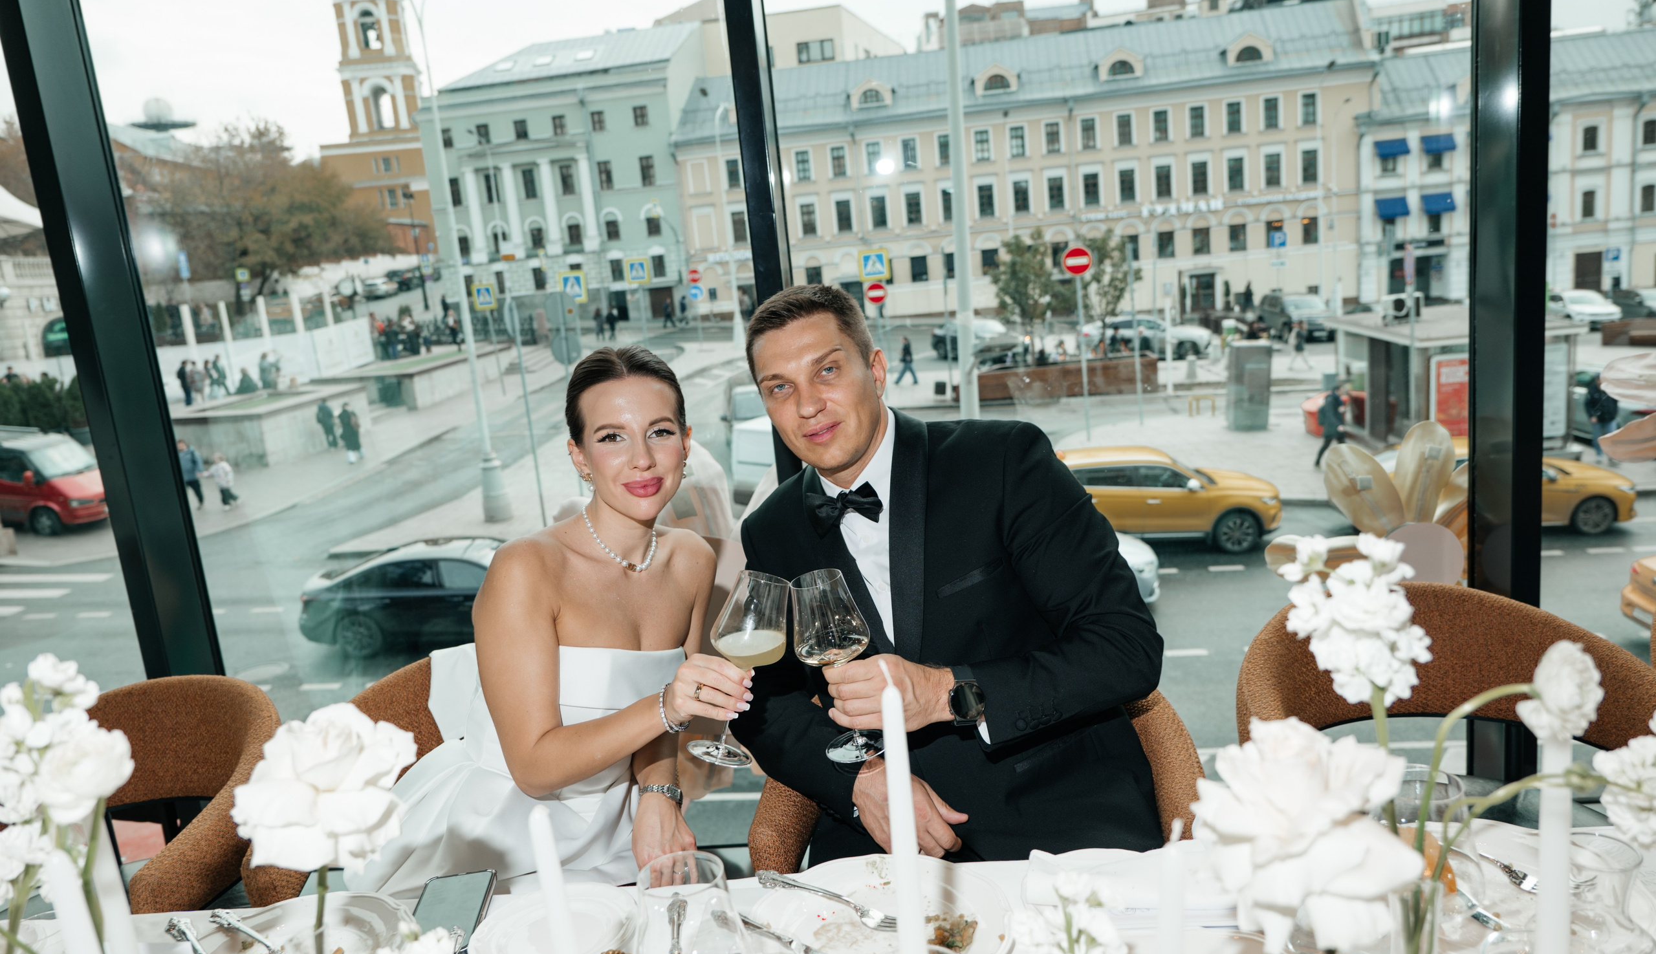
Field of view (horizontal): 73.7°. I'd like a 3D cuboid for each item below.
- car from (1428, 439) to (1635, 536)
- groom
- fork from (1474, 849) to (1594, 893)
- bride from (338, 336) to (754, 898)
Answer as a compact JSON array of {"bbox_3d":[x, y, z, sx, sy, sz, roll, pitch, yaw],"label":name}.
[{"bbox_3d":[11.070,0.130,19.050,4.750,1.460,1.850,-4,11,10],"label":"car"},{"bbox_3d":[0.176,0.440,1.354,0.600,1.360,0.760,-2,12,18],"label":"groom"},{"bbox_3d":[0.618,0.360,1.045,0.180,0.022,0.026,4,15,41],"label":"fork"},{"bbox_3d":[-0.304,0.518,1.339,0.620,1.290,0.740,-9,12,-18],"label":"bride"}]

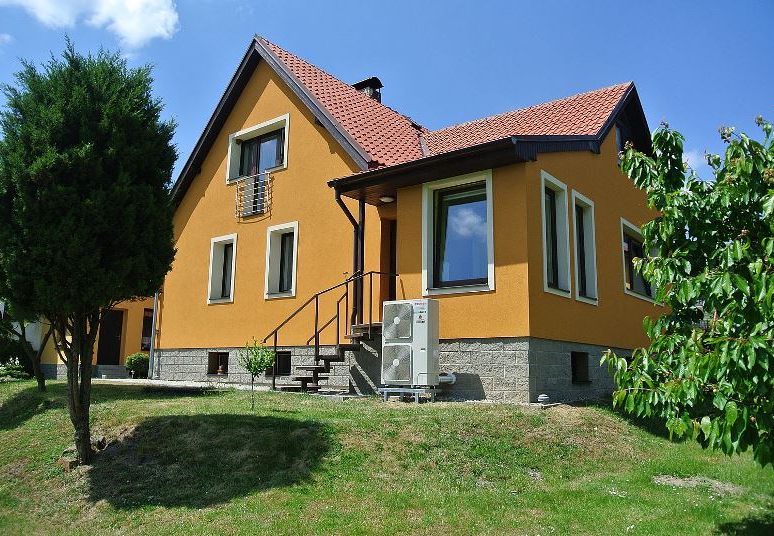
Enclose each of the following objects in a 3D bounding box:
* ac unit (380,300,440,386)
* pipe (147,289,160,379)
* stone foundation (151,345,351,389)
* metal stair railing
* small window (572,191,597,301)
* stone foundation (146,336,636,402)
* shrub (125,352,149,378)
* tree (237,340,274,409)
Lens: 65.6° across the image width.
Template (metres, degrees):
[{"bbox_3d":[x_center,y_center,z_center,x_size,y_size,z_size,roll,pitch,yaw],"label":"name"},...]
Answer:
[{"bbox_3d":[0.387,1.227,9.854,0.915,1.355,0.330,-7,-13,38],"label":"ac unit"},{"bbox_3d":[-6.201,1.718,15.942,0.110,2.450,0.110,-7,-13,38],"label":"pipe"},{"bbox_3d":[-3.305,2.296,13.879,7.050,0.870,0.400,-7,-13,38],"label":"stone foundation"},{"bbox_3d":[-1.067,1.185,11.336,2.750,2.200,0.850,-7,-13,38],"label":"metal stair railing"},{"bbox_3d":[3.674,-0.354,11.282,0.200,2.060,1.090,-7,-13,38],"label":"small window"},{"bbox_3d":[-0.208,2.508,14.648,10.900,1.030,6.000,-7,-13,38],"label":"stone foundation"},{"bbox_3d":[-7.295,2.839,17.500,0.750,0.746,0.750,-7,-13,38],"label":"shrub"},{"bbox_3d":[-2.139,1.727,9.700,0.580,1.066,0.580,1,-10,0],"label":"tree"}]

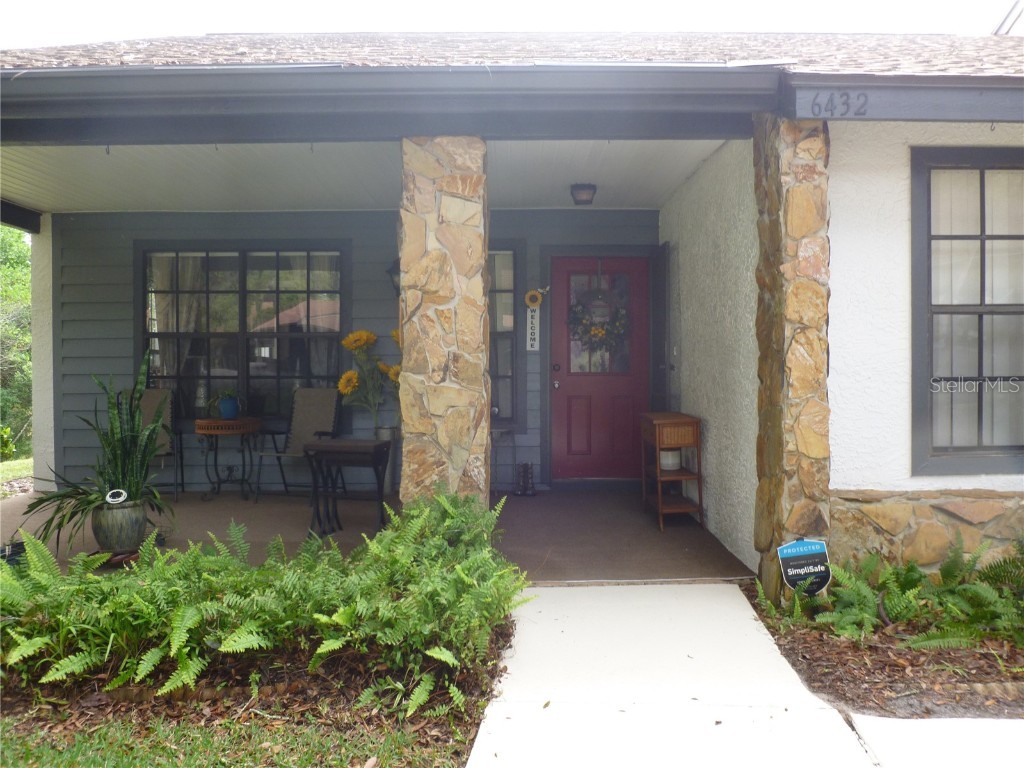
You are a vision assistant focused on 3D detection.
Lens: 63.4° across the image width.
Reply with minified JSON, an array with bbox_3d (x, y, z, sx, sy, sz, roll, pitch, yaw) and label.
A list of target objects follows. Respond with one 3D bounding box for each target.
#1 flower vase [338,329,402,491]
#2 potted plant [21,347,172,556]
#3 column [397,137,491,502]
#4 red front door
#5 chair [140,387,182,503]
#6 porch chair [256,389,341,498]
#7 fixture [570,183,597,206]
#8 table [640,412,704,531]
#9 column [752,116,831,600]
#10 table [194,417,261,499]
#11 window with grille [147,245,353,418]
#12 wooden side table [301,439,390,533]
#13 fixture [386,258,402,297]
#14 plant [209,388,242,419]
[{"bbox_3d":[-1.200,0.243,7.280,0.660,1.470,0.480,0,1,0],"label":"flower vase"},{"bbox_3d":[-2.489,0.418,5.004,0.920,1.210,0.800,0,2,0],"label":"potted plant"},{"bbox_3d":[-0.370,-0.150,4.770,0.460,2.410,0.450,0,1,0],"label":"column"},{"bbox_3d":[0.812,-0.154,7.600,0.915,2.040,0.070,0,1,0],"label":"red front door"},{"bbox_3d":[-3.120,0.523,7.190,0.560,0.950,0.610,-1,2,-12],"label":"chair"},{"bbox_3d":[-1.800,0.503,7.125,0.570,0.950,0.680,0,2,14],"label":"porch chair"},{"bbox_3d":[0.557,-1.471,6.439,0.200,0.145,0.200,0,2,0],"label":"fixture"},{"bbox_3d":[1.161,0.627,6.115,0.340,0.760,0.740,0,2,0],"label":"table"},{"bbox_3d":[1.406,-0.114,4.193,0.250,2.420,0.420,0,2,0],"label":"column"},{"bbox_3d":[-2.475,0.645,7.220,0.560,0.685,0.460,0,1,0],"label":"table"},{"bbox_3d":[-2.430,-0.460,7.550,1.900,1.630,0.100,0,1,0],"label":"window with grille"},{"bbox_3d":[-1.116,0.718,5.717,0.490,0.600,0.370,0,2,9],"label":"wooden side table"},{"bbox_3d":[-0.989,-0.953,7.320,0.220,0.370,0.220,0,2,0],"label":"fixture"},{"bbox_3d":[-2.490,0.170,7.220,0.290,0.260,0.260,0,1,0],"label":"plant"}]

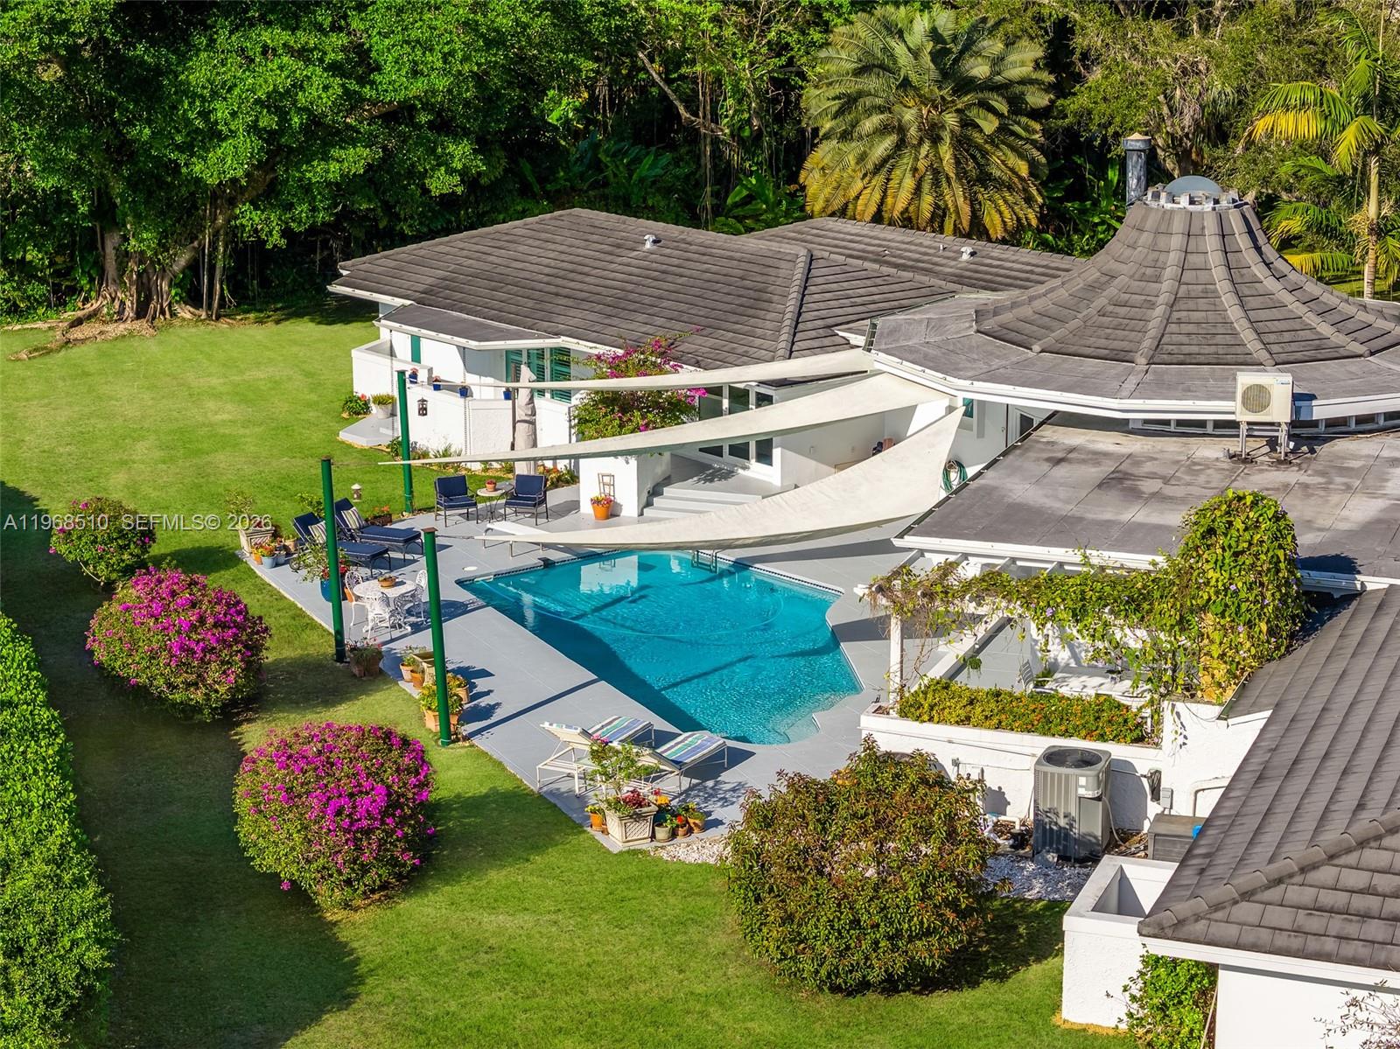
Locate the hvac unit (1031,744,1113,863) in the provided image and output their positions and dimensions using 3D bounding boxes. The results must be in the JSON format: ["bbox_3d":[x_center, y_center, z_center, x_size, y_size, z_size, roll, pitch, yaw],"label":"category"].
[{"bbox_3d":[5.129,3.853,38.732,0.890,1.260,0.870,4,14,17],"label":"hvac unit"}]

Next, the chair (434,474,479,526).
[{"bbox_3d":[-4.958,-0.484,57.615,0.680,0.880,0.740,-6,15,-22],"label":"chair"}]

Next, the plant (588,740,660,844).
[{"bbox_3d":[-0.978,3.486,37.297,0.950,1.360,0.900,-8,17,-29],"label":"plant"}]

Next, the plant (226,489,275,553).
[{"bbox_3d":[-8.400,-0.105,52.752,0.850,1.080,0.750,-5,15,-20],"label":"plant"}]

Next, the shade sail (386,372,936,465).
[{"bbox_3d":[0.030,-1.565,48.523,11.500,0.550,2.600,-13,19,-41],"label":"shade sail"}]

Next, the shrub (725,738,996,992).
[{"bbox_3d":[1.890,3.900,33.250,3.150,2.720,3.100,0,14,0],"label":"shrub"}]

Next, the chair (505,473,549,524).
[{"bbox_3d":[-3.360,-0.501,54.776,0.710,0.870,0.700,7,16,26],"label":"chair"}]

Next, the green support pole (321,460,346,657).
[{"bbox_3d":[-5.792,0.573,44.684,0.180,3.370,0.180,-2,15,0],"label":"green support pole"}]

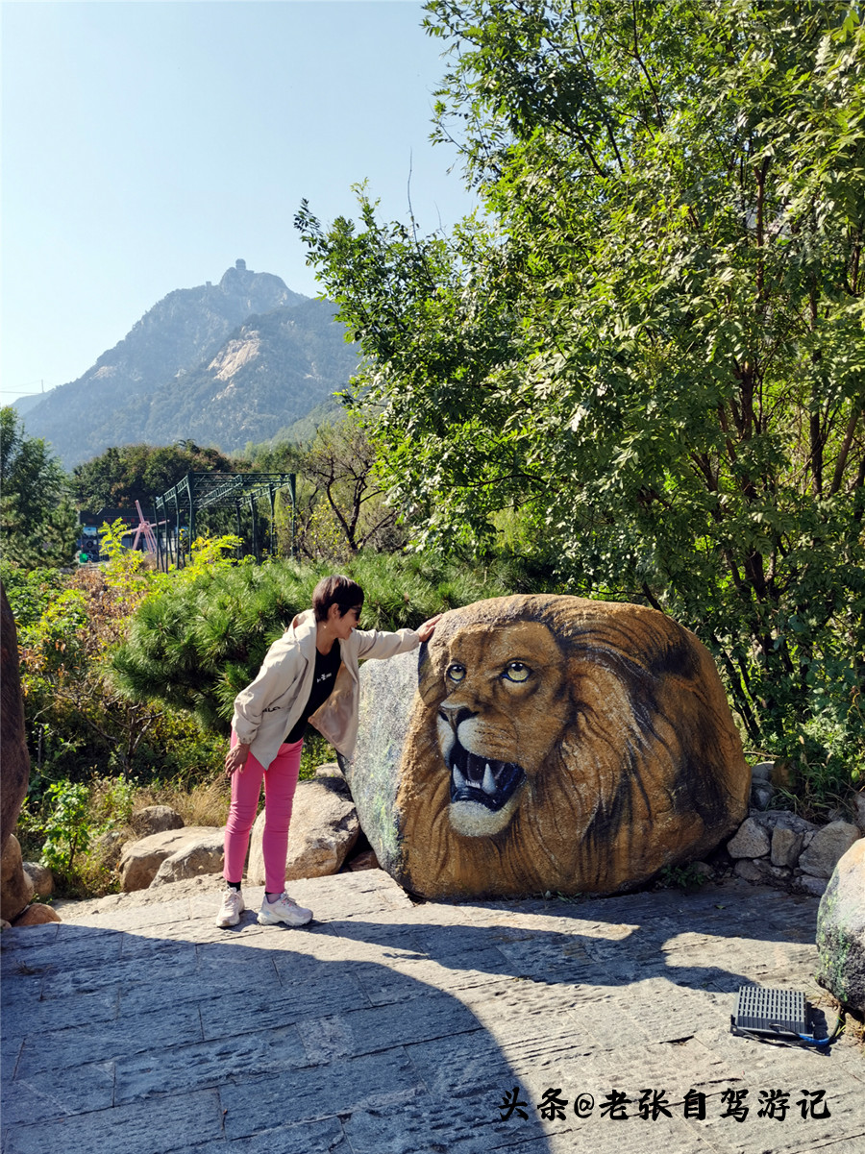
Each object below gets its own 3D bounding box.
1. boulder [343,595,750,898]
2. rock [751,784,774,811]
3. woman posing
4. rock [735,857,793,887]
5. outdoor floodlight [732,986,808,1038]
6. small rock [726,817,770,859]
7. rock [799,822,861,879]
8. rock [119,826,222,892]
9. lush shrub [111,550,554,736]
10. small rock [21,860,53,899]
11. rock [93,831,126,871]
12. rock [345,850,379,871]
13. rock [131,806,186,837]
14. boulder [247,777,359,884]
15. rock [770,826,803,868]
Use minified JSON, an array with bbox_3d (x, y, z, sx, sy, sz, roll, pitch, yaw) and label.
[{"bbox_3d":[0.594,0.802,4.694,1.900,1.360,1.250,-1,1,7],"label":"boulder"},{"bbox_3d":[1.732,1.167,4.750,0.140,0.140,0.140,1,3,20],"label":"rock"},{"bbox_3d":[-0.447,0.746,3.820,0.800,1.460,0.550,-2,3,-40],"label":"woman posing"},{"bbox_3d":[1.594,1.425,4.346,0.250,0.130,0.200,-1,1,11],"label":"rock"},{"bbox_3d":[1.093,1.411,2.911,0.230,0.100,0.220,-1,1,11],"label":"outdoor floodlight"},{"bbox_3d":[1.548,1.278,4.400,0.220,0.200,0.200,1,3,20],"label":"small rock"},{"bbox_3d":[1.899,1.304,4.300,0.310,0.260,0.260,1,3,20],"label":"rock"},{"bbox_3d":[-1.272,1.372,4.370,0.490,0.270,0.420,-1,3,-20],"label":"rock"},{"bbox_3d":[-0.671,0.467,6.252,2.800,1.280,1.900,-1,1,-6],"label":"lush shrub"},{"bbox_3d":[-1.894,1.442,4.300,0.190,0.190,0.190,-1,3,-20],"label":"small rock"},{"bbox_3d":[-1.786,1.513,4.971,0.190,0.210,0.180,-1,1,-11],"label":"rock"},{"bbox_3d":[-0.365,1.485,4.715,0.190,0.110,0.160,-1,1,-6],"label":"rock"},{"bbox_3d":[-1.662,1.485,5.432,0.340,0.200,0.280,-1,1,-11],"label":"rock"},{"bbox_3d":[-0.642,1.260,4.470,0.570,0.480,0.500,-1,3,-20],"label":"boulder"},{"bbox_3d":[1.726,1.321,4.387,0.170,0.200,0.180,-1,1,11],"label":"rock"}]

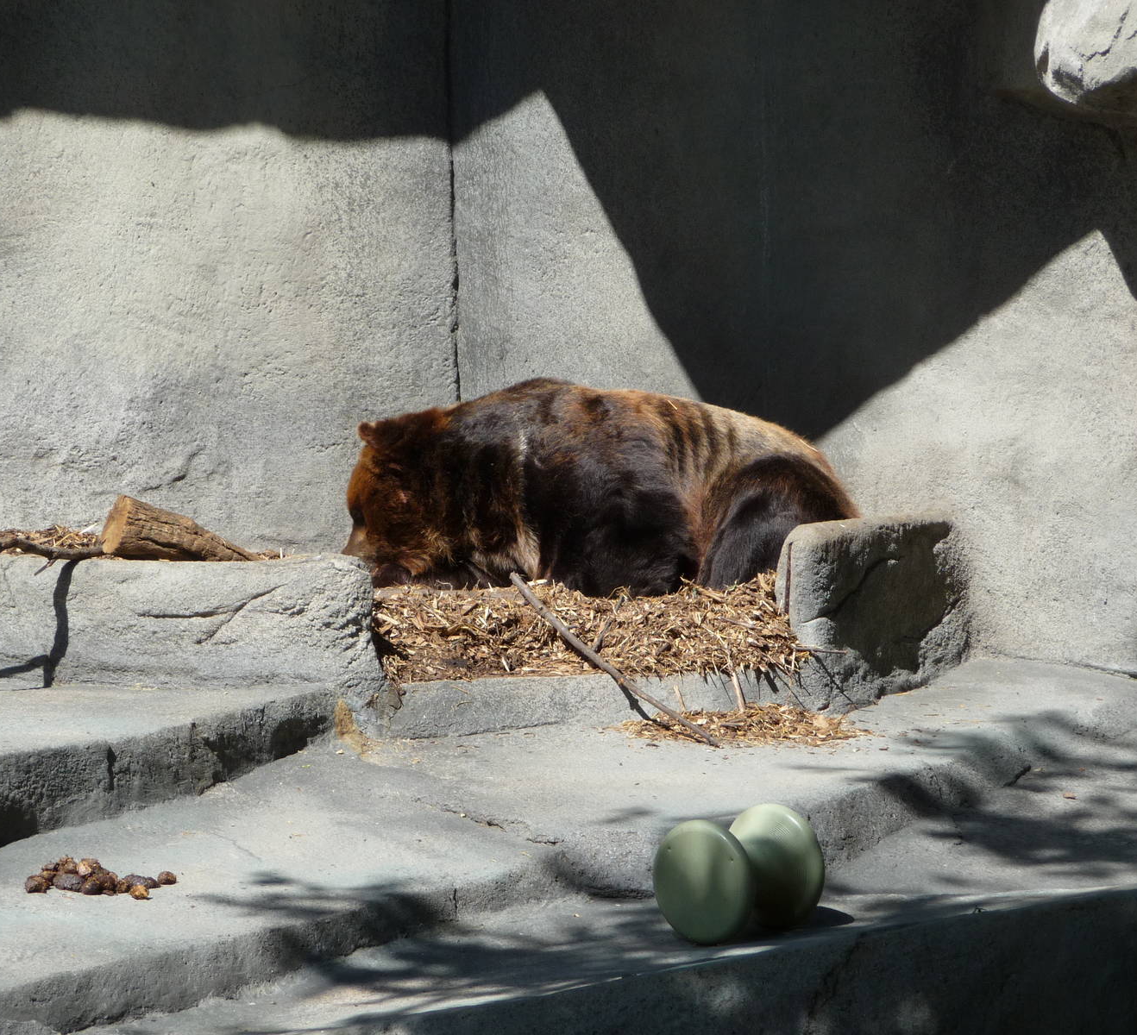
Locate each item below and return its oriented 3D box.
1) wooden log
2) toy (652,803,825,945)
[{"bbox_3d":[-1.214,0.036,18.400,0.490,0.190,0.190,-4,9,-19],"label":"wooden log"},{"bbox_3d":[0.475,0.997,16.400,0.350,0.352,0.350,7,12,40],"label":"toy"}]

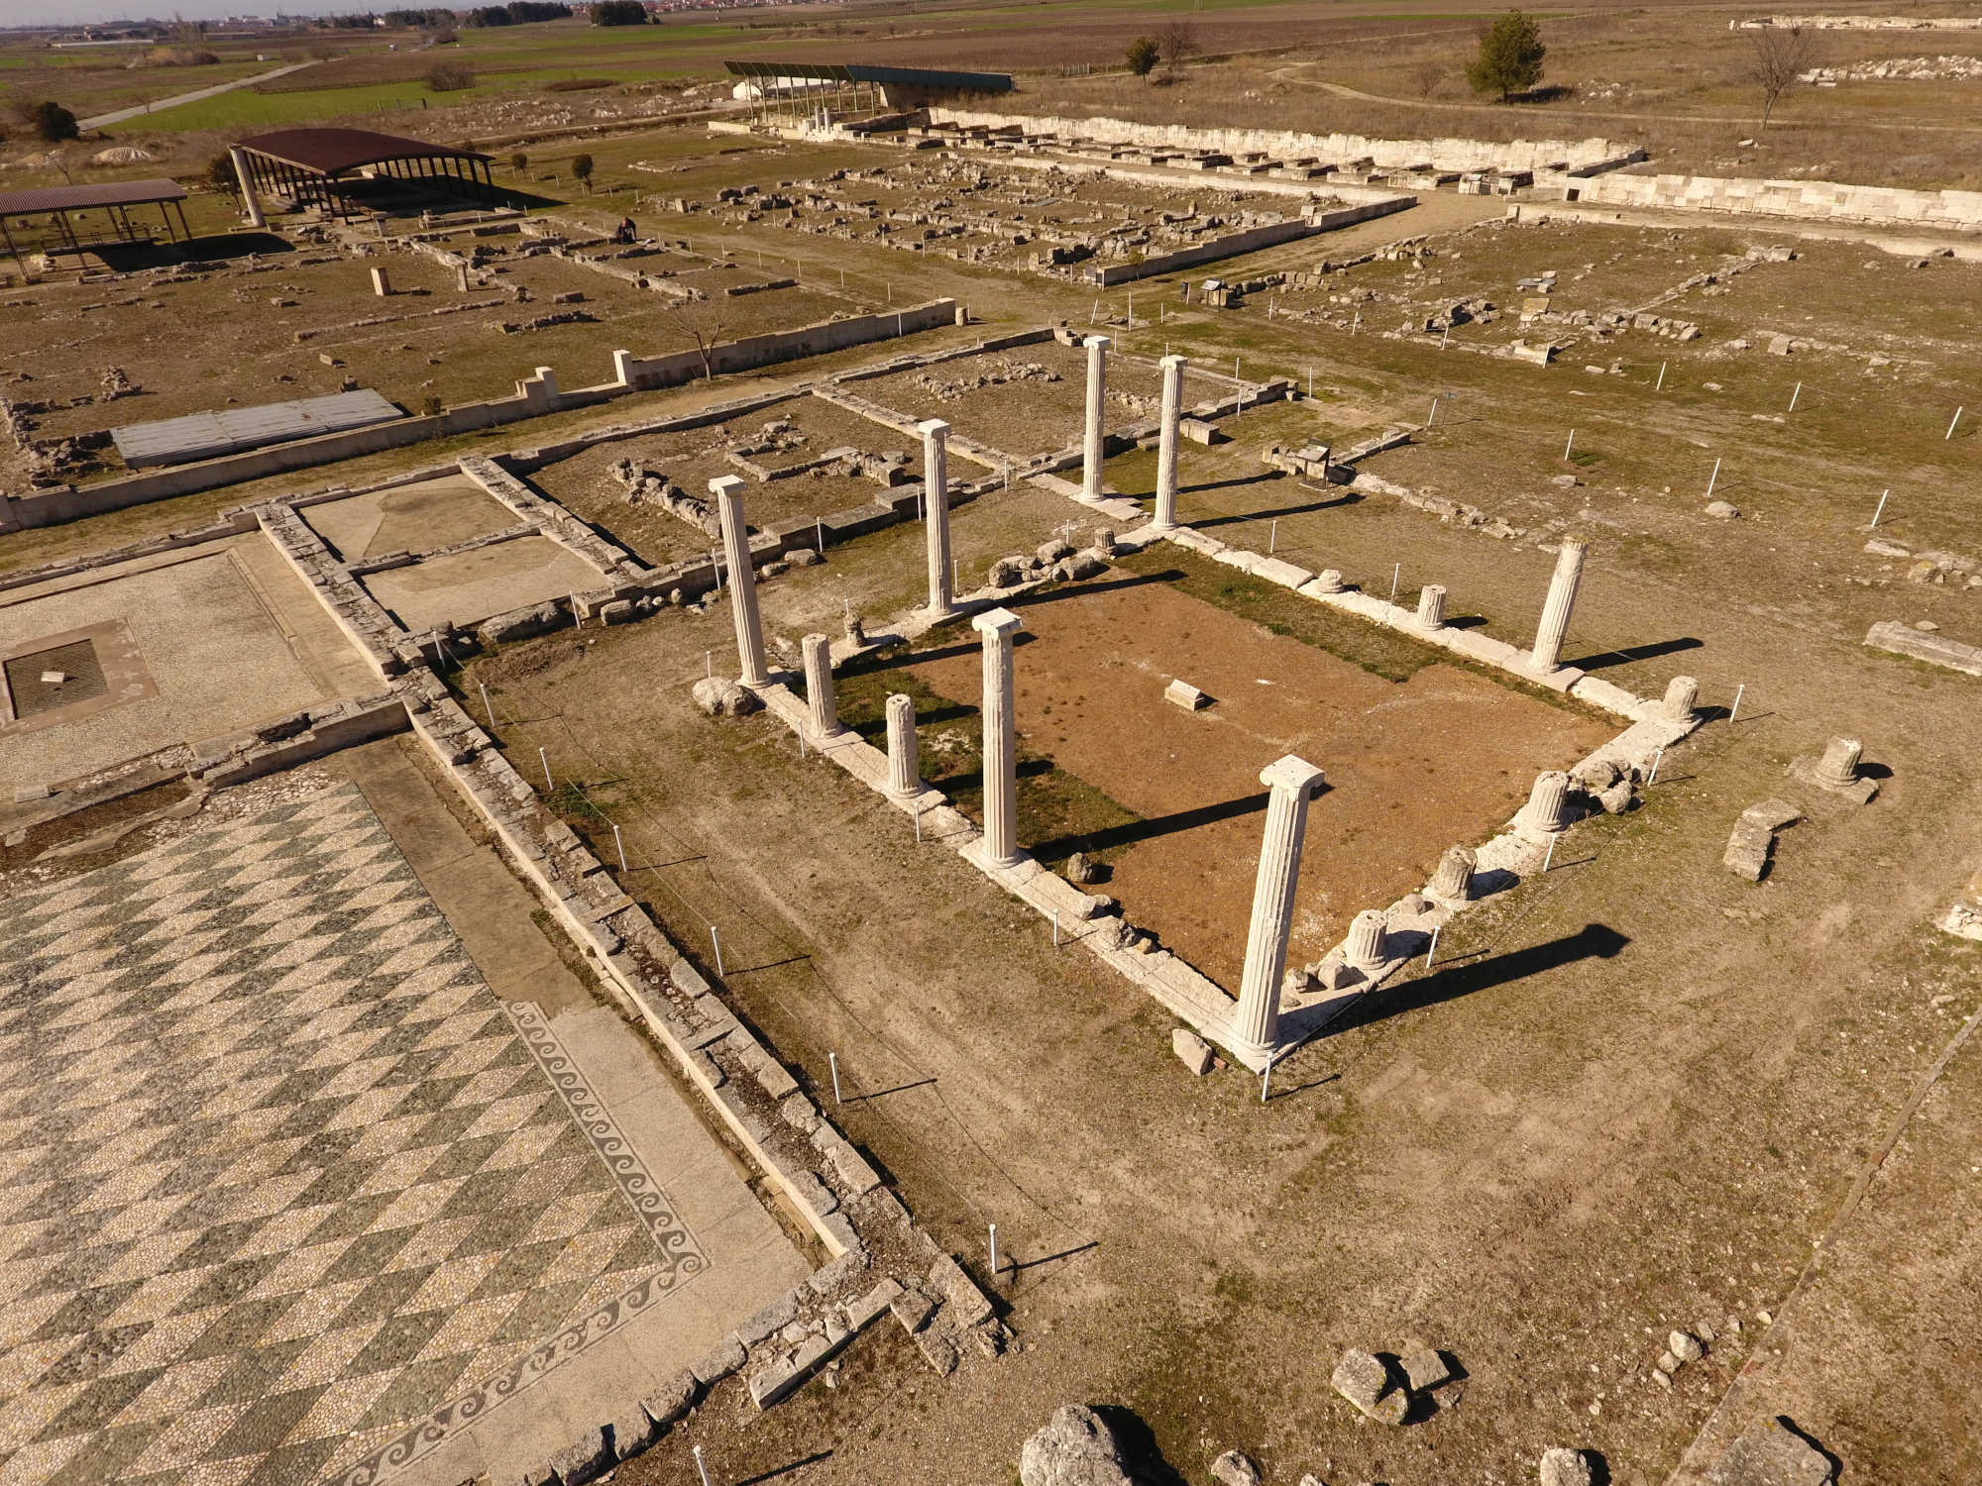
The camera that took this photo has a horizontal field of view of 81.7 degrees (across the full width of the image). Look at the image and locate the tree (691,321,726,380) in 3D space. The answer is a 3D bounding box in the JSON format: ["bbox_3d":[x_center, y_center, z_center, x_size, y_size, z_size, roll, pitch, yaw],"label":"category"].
[{"bbox_3d":[-10.810,-14.832,43.196,1.300,2.200,1.300,-2,33,0],"label":"tree"}]

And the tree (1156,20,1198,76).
[{"bbox_3d":[27.128,-102.256,168.117,5.800,6.400,5.800,-2,33,0],"label":"tree"}]

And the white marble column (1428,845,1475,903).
[{"bbox_3d":[7.158,1.984,17.702,0.610,0.630,0.610,-1,33,1],"label":"white marble column"}]

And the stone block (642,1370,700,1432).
[{"bbox_3d":[-3.319,6.915,12.038,0.520,0.230,0.290,-25,40,-32],"label":"stone block"}]

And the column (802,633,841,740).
[{"bbox_3d":[-3.210,-1.072,21.707,0.670,1.970,0.670,-1,33,1],"label":"column"}]

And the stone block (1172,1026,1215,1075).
[{"bbox_3d":[2.680,4.113,15.247,0.370,0.290,0.600,-25,39,-32],"label":"stone block"}]

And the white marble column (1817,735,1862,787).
[{"bbox_3d":[14.850,0.294,19.950,0.630,0.700,0.630,-25,39,-32],"label":"white marble column"}]

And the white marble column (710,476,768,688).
[{"bbox_3d":[-4.841,-2.999,22.151,0.580,4.170,0.580,-25,39,-32],"label":"white marble column"}]

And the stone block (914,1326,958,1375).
[{"bbox_3d":[-0.528,6.180,11.592,0.280,0.180,0.460,-25,39,-32],"label":"stone block"}]

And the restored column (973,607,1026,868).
[{"bbox_3d":[0.097,0.067,17.082,0.580,4.200,0.580,-25,39,-32],"label":"restored column"}]

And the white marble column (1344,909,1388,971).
[{"bbox_3d":[5.509,2.871,16.726,0.620,0.760,0.620,-1,33,1],"label":"white marble column"}]

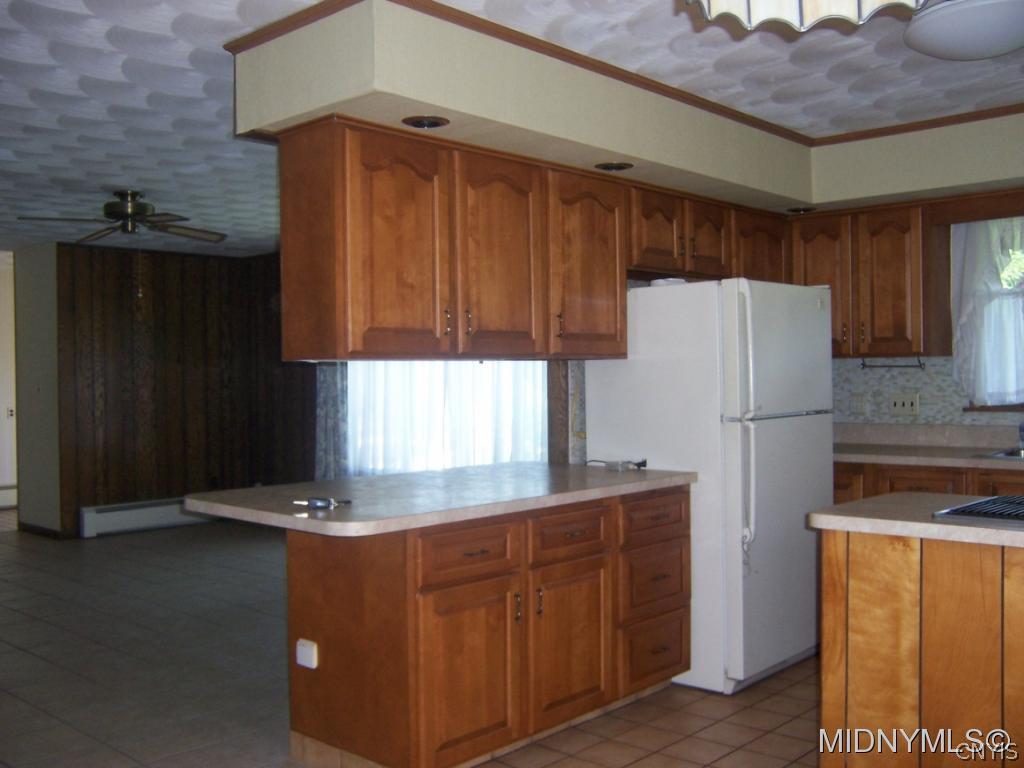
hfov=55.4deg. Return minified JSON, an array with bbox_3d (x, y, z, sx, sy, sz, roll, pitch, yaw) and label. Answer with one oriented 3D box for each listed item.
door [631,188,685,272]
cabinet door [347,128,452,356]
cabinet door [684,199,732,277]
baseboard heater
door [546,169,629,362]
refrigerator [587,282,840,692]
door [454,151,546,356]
[{"bbox_3d":[0.674,-0.713,4.575,0.025,0.350,0.421,0,1,44],"label":"door"},{"bbox_3d":[-0.398,-0.484,3.449,0.025,0.751,0.472,0,1,44],"label":"cabinet door"},{"bbox_3d":[0.967,-0.720,4.883,0.025,0.350,0.406,0,1,44],"label":"cabinet door"},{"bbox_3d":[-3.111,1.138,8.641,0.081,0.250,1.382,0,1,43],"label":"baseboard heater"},{"bbox_3d":[0.325,-0.503,4.207,0.025,0.751,0.521,0,1,44],"label":"door"},{"bbox_3d":[0.917,0.410,4.444,0.789,1.667,0.840,0,1,43],"label":"refrigerator"},{"bbox_3d":[-0.046,-0.493,3.818,0.025,0.751,0.507,0,1,44],"label":"door"}]

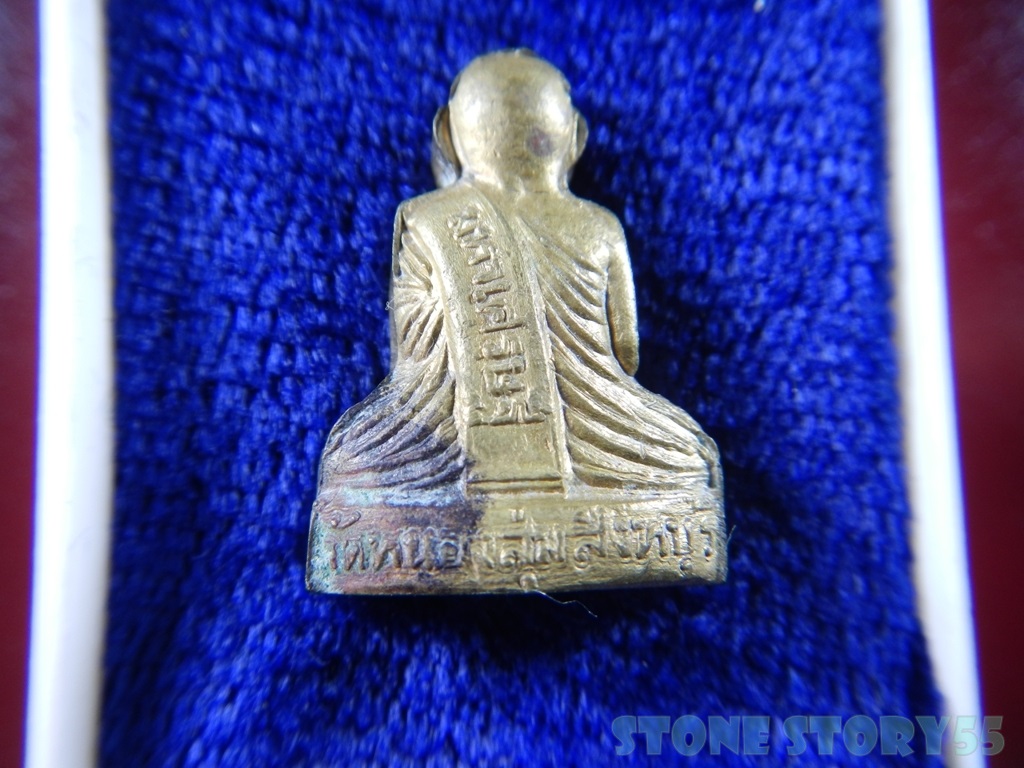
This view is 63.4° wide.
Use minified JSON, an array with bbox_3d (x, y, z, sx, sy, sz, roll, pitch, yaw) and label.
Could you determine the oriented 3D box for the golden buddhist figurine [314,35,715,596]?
[{"bbox_3d":[0.000,-0.004,0.041,0.018,0.011,0.026,-1,81,0],"label":"golden buddhist figurine"}]

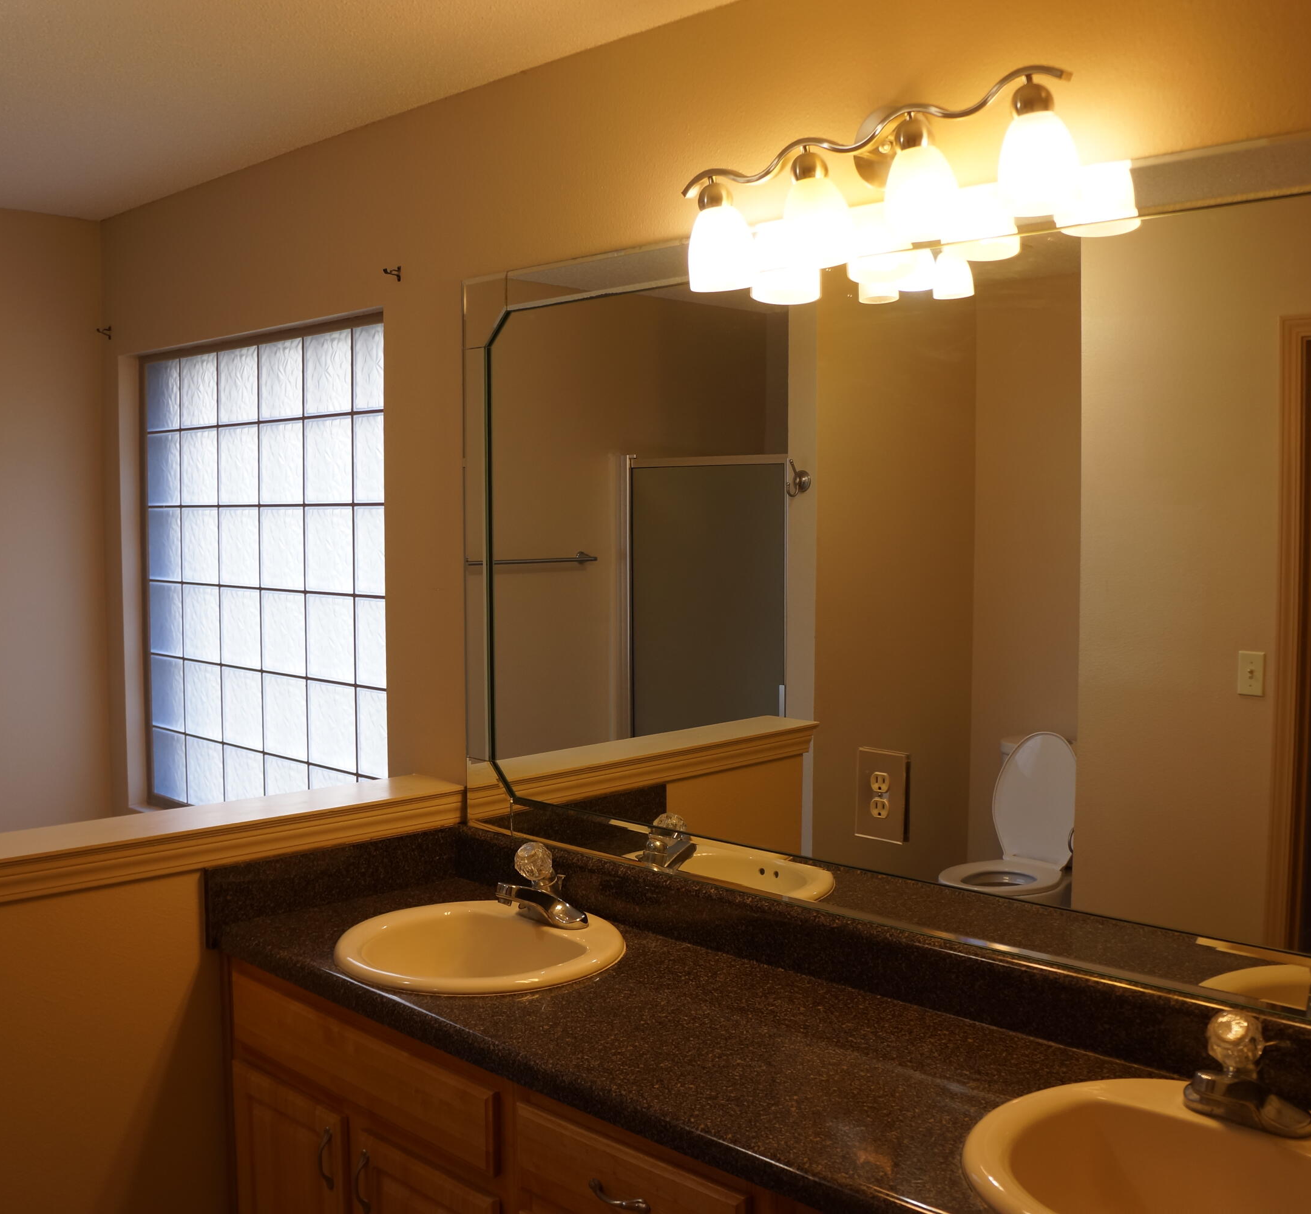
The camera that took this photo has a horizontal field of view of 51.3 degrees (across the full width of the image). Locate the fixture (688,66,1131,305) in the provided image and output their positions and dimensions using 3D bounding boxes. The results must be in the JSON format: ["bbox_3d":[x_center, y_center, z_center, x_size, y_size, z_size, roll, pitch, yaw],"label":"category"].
[{"bbox_3d":[0.302,-0.600,1.915,0.660,0.215,0.150,4,5,43],"label":"fixture"}]

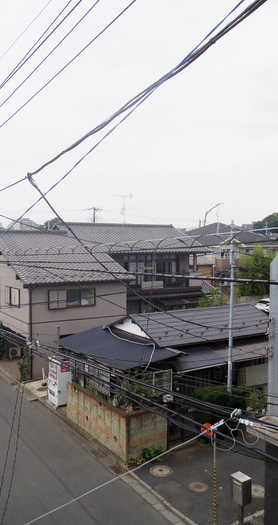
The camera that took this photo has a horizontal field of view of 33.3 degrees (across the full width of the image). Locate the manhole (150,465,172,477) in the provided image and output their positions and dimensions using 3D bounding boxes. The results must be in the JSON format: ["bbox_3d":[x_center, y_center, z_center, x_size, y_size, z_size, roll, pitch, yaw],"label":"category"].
[{"bbox_3d":[0.683,6.451,14.371,0.680,0.050,0.680,0,2,0],"label":"manhole"}]

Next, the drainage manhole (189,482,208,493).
[{"bbox_3d":[1.724,6.498,13.408,0.540,0.050,0.540,0,2,0],"label":"drainage manhole"}]

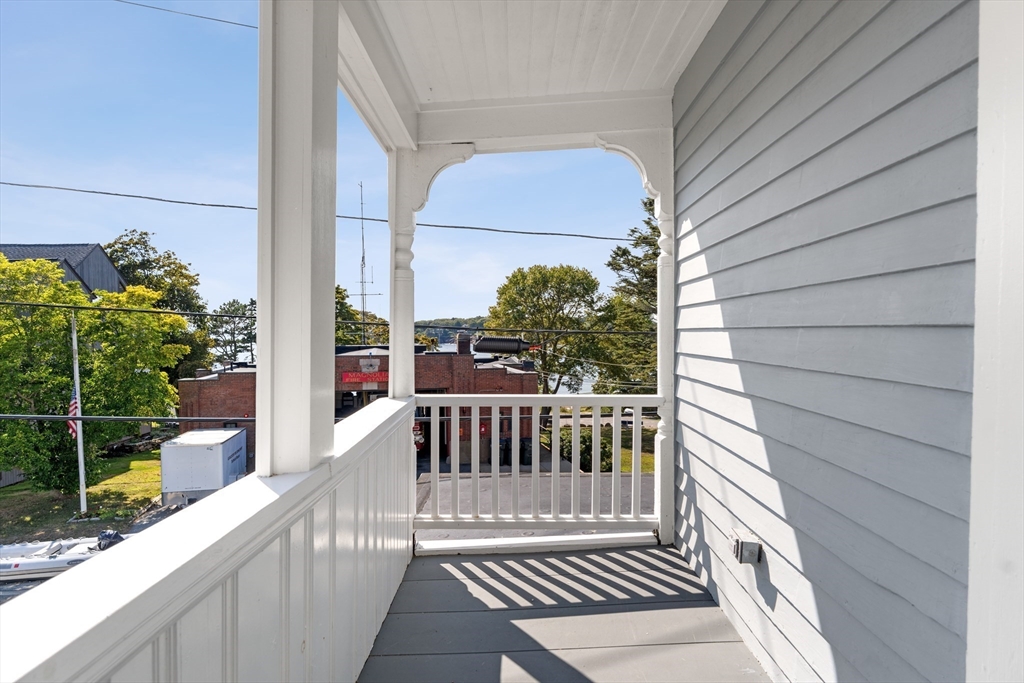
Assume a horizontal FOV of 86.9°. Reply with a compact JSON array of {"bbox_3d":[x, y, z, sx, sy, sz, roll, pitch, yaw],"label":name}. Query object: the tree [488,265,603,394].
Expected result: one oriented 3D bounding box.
[{"bbox_3d":[2.300,0.300,37.000,7.900,11.200,7.900,0,1,3],"label":"tree"}]

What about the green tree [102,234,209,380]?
[{"bbox_3d":[-21.950,-0.570,33.000,7.800,12.300,7.800,0,1,-34],"label":"green tree"}]

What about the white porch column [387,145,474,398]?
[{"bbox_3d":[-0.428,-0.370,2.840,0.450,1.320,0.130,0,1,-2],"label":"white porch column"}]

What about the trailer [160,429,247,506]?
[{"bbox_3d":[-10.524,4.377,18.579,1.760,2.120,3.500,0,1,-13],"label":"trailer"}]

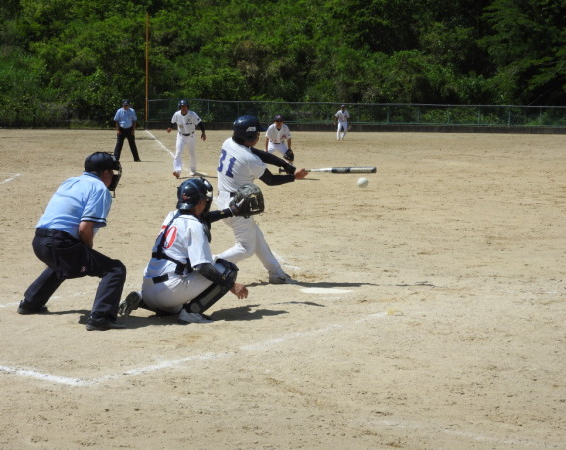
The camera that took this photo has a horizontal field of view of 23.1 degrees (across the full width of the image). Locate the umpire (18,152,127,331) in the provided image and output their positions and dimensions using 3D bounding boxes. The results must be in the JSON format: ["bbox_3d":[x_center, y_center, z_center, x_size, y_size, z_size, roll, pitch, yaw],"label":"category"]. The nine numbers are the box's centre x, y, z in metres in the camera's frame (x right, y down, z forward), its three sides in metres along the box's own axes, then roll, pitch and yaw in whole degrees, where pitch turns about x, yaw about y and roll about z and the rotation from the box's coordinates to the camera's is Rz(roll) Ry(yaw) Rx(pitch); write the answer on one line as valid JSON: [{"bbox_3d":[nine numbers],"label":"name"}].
[{"bbox_3d":[-1.494,0.086,10.073,0.800,1.210,1.030,-4,7,-45],"label":"umpire"}]

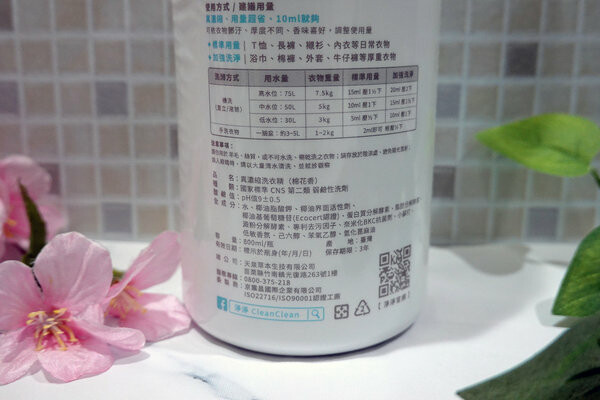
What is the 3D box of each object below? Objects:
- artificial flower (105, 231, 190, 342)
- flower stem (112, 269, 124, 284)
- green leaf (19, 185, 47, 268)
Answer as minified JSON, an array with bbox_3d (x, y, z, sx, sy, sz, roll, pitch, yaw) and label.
[{"bbox_3d":[-0.054,0.029,0.230,0.035,0.034,0.031,-7,13,-33],"label":"artificial flower"},{"bbox_3d":[-0.067,0.028,0.242,0.006,0.006,0.008,-8,14,-37],"label":"flower stem"},{"bbox_3d":[-0.099,0.010,0.247,0.011,0.032,0.008,-12,13,-23],"label":"green leaf"}]

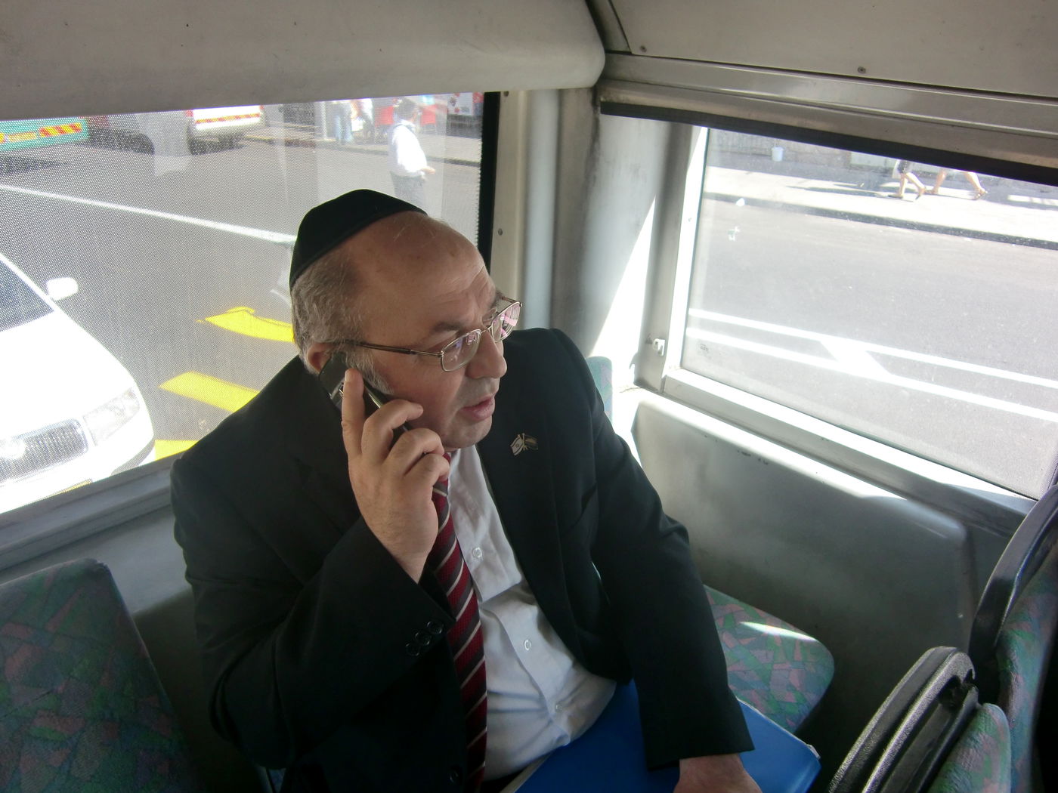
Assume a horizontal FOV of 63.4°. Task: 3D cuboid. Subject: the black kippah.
[{"bbox_3d":[-0.171,-0.159,0.790,0.150,0.060,0.150,-28,3,34],"label":"black kippah"}]

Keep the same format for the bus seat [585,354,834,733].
[{"bbox_3d":[0.159,0.293,1.411,0.450,0.520,0.565,-22,34,-40],"label":"bus seat"}]

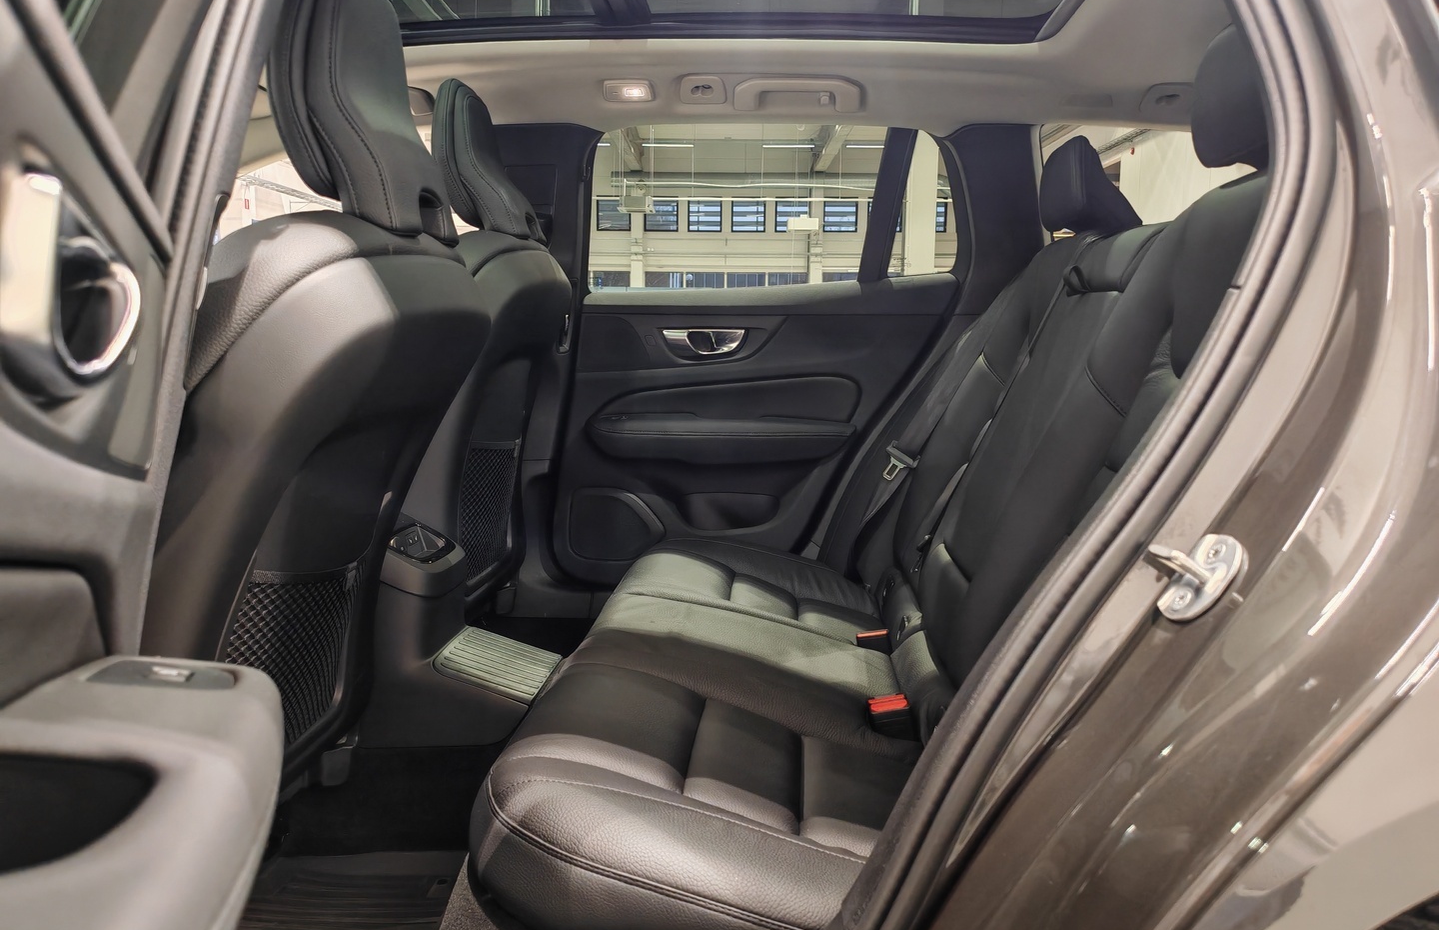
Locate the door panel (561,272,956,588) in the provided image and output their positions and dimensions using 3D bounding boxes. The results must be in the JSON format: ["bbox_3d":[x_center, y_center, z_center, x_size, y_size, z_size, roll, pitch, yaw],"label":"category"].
[{"bbox_3d":[0.059,-0.065,2.221,0.821,0.643,0.127,1,7,3],"label":"door panel"}]

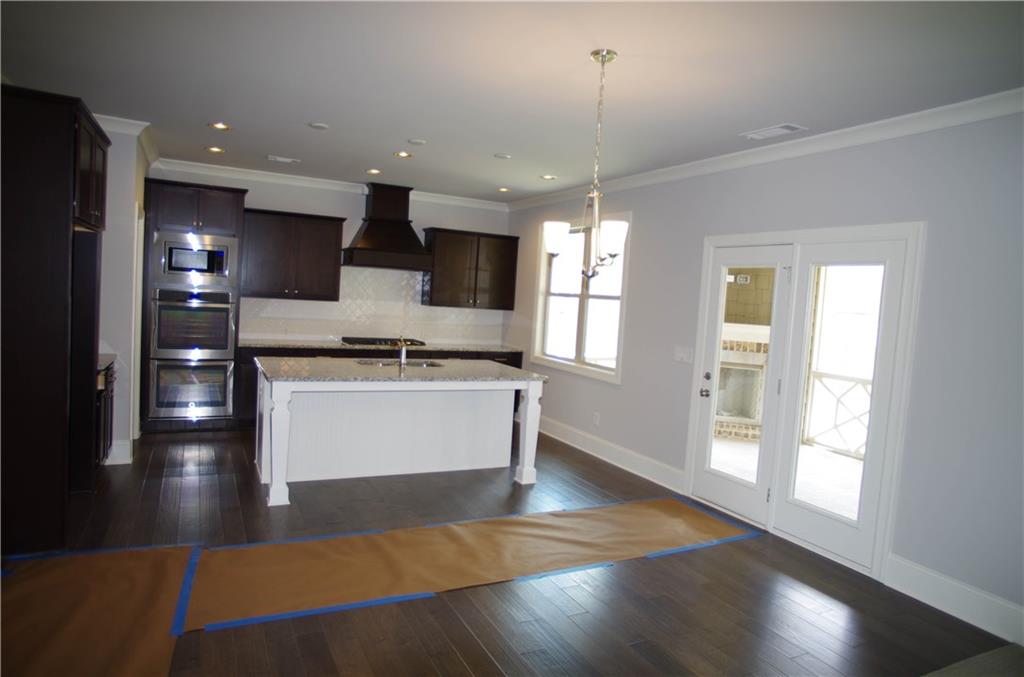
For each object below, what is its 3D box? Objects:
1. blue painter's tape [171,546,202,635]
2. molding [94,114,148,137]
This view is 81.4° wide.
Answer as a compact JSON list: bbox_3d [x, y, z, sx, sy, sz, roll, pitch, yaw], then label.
[{"bbox_3d":[-1.633,1.247,3.013,0.052,0.004,0.929,2,4,-23],"label":"blue painter's tape"},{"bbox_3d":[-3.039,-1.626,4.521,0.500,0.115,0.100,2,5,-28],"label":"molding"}]

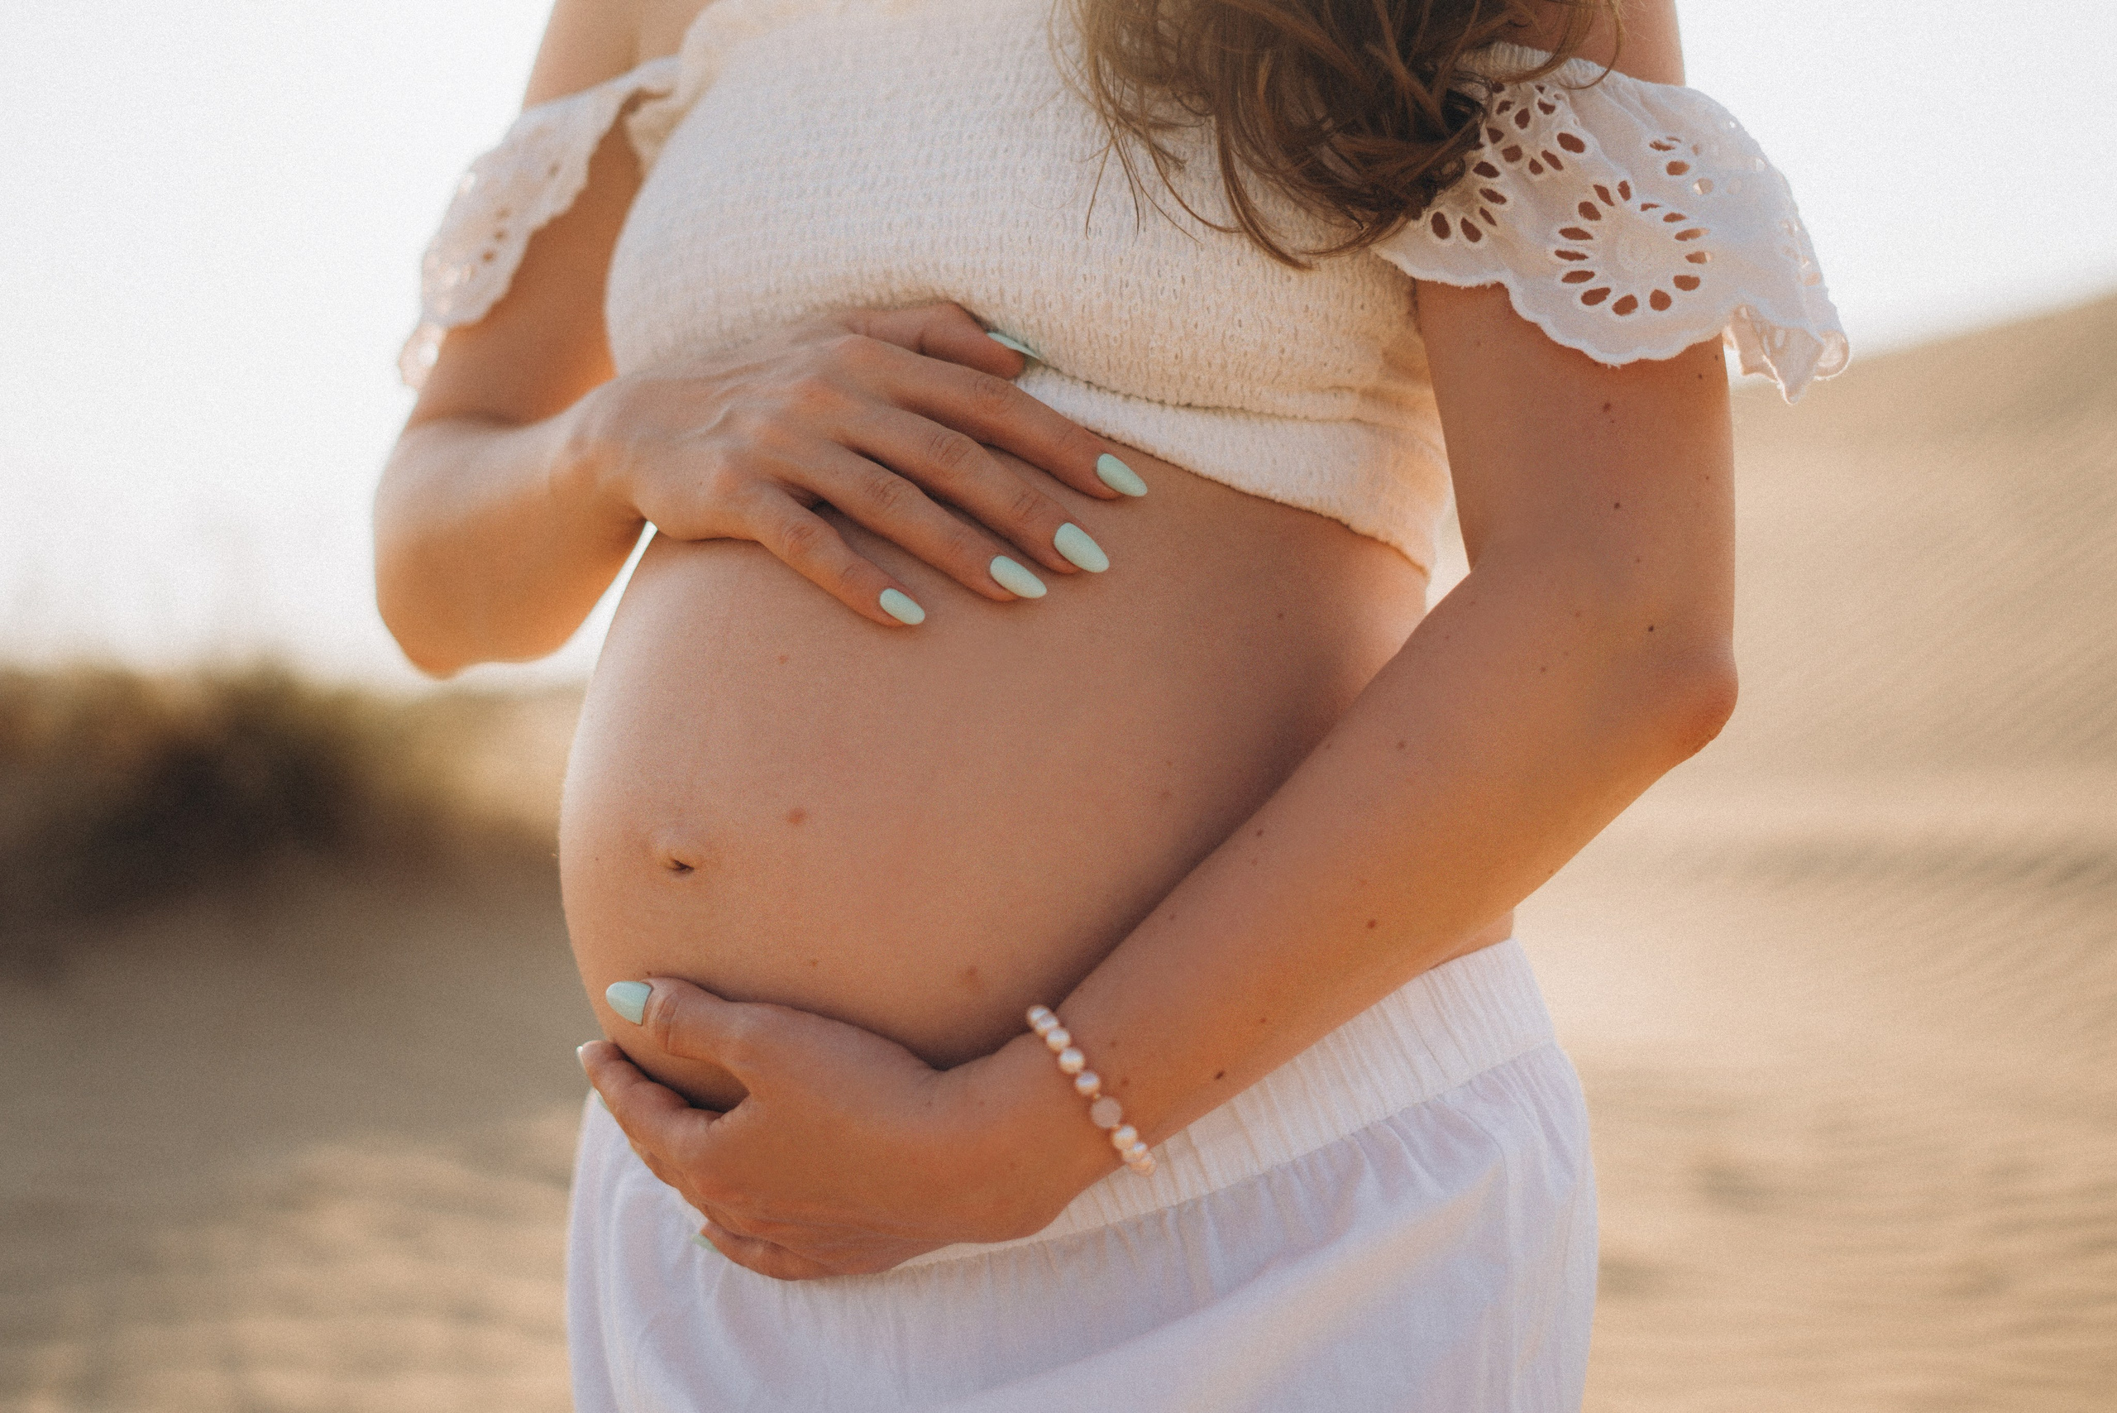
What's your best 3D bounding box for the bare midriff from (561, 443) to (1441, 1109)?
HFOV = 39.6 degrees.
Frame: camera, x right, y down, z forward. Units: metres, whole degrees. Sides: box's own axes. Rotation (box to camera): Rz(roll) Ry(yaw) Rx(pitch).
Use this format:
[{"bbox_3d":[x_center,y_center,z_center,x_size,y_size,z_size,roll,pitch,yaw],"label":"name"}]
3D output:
[{"bbox_3d":[-0.020,0.022,1.090,0.320,0.250,0.310,2,2,44],"label":"bare midriff"}]

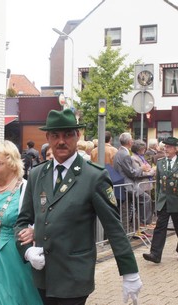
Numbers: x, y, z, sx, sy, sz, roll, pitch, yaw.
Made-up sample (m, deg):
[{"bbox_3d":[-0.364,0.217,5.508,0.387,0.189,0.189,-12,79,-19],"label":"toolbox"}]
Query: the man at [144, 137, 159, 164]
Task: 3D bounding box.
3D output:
[{"bbox_3d":[1.406,0.557,12.811,0.400,1.730,0.500,0,1,-38],"label":"man"}]

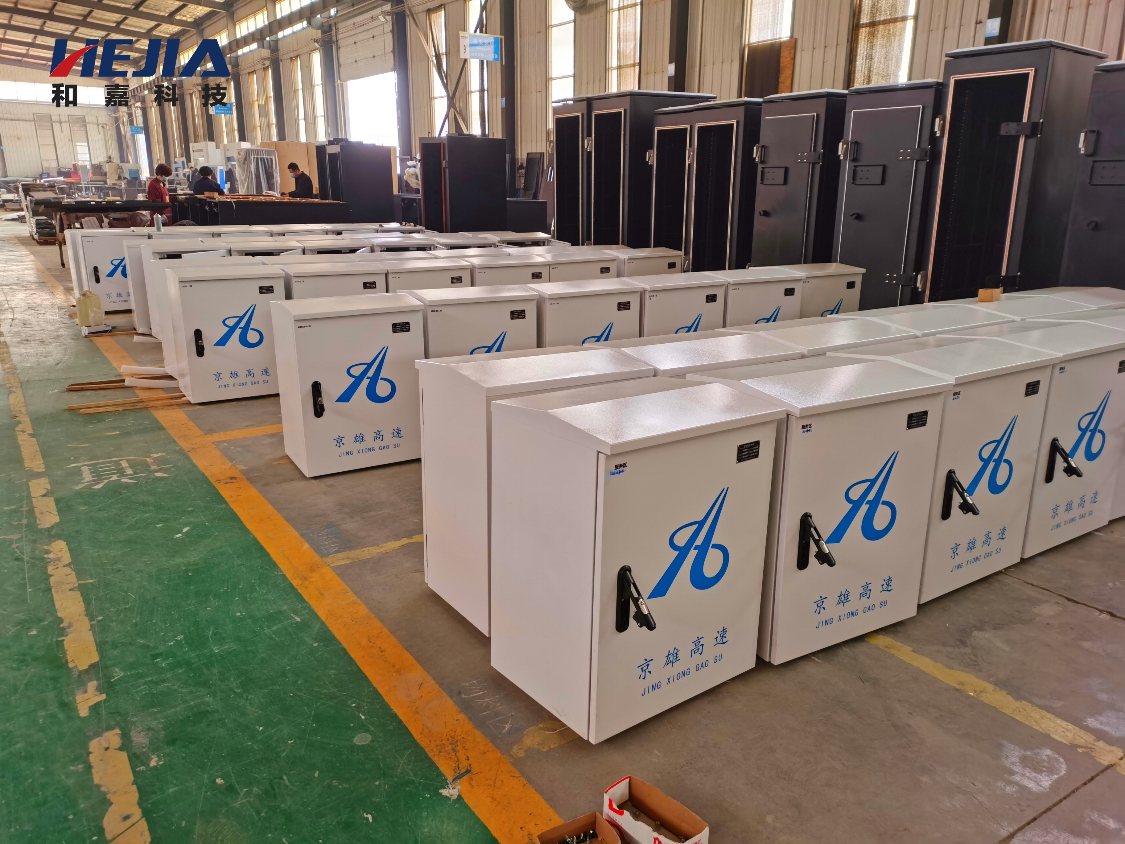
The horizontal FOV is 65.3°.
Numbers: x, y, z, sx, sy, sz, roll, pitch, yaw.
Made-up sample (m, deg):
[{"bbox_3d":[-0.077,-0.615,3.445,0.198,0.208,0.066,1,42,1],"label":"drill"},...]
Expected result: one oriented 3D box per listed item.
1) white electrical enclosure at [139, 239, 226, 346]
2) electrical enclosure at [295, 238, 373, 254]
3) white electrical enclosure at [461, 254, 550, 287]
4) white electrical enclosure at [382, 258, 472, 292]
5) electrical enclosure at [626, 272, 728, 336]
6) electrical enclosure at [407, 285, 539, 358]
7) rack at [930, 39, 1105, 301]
[{"bbox_3d":[-3.235,-1.145,7.639,0.620,0.820,0.498,-10,18,-32],"label":"white electrical enclosure"},{"bbox_3d":[-2.088,-1.235,7.999,0.620,0.820,0.498,-10,18,-32],"label":"electrical enclosure"},{"bbox_3d":[-0.498,-0.840,6.700,0.623,0.813,0.507,-9,18,-31],"label":"white electrical enclosure"},{"bbox_3d":[-0.987,-0.726,6.117,0.604,0.784,0.465,-9,18,-31],"label":"white electrical enclosure"},{"bbox_3d":[0.633,-0.515,5.508,0.620,0.820,0.498,-9,18,-32],"label":"electrical enclosure"},{"bbox_3d":[-0.511,-0.337,4.830,0.620,0.820,0.498,-9,18,-30],"label":"electrical enclosure"},{"bbox_3d":[3.302,-1.554,6.535,0.925,2.203,0.720,-12,20,-37],"label":"rack"}]

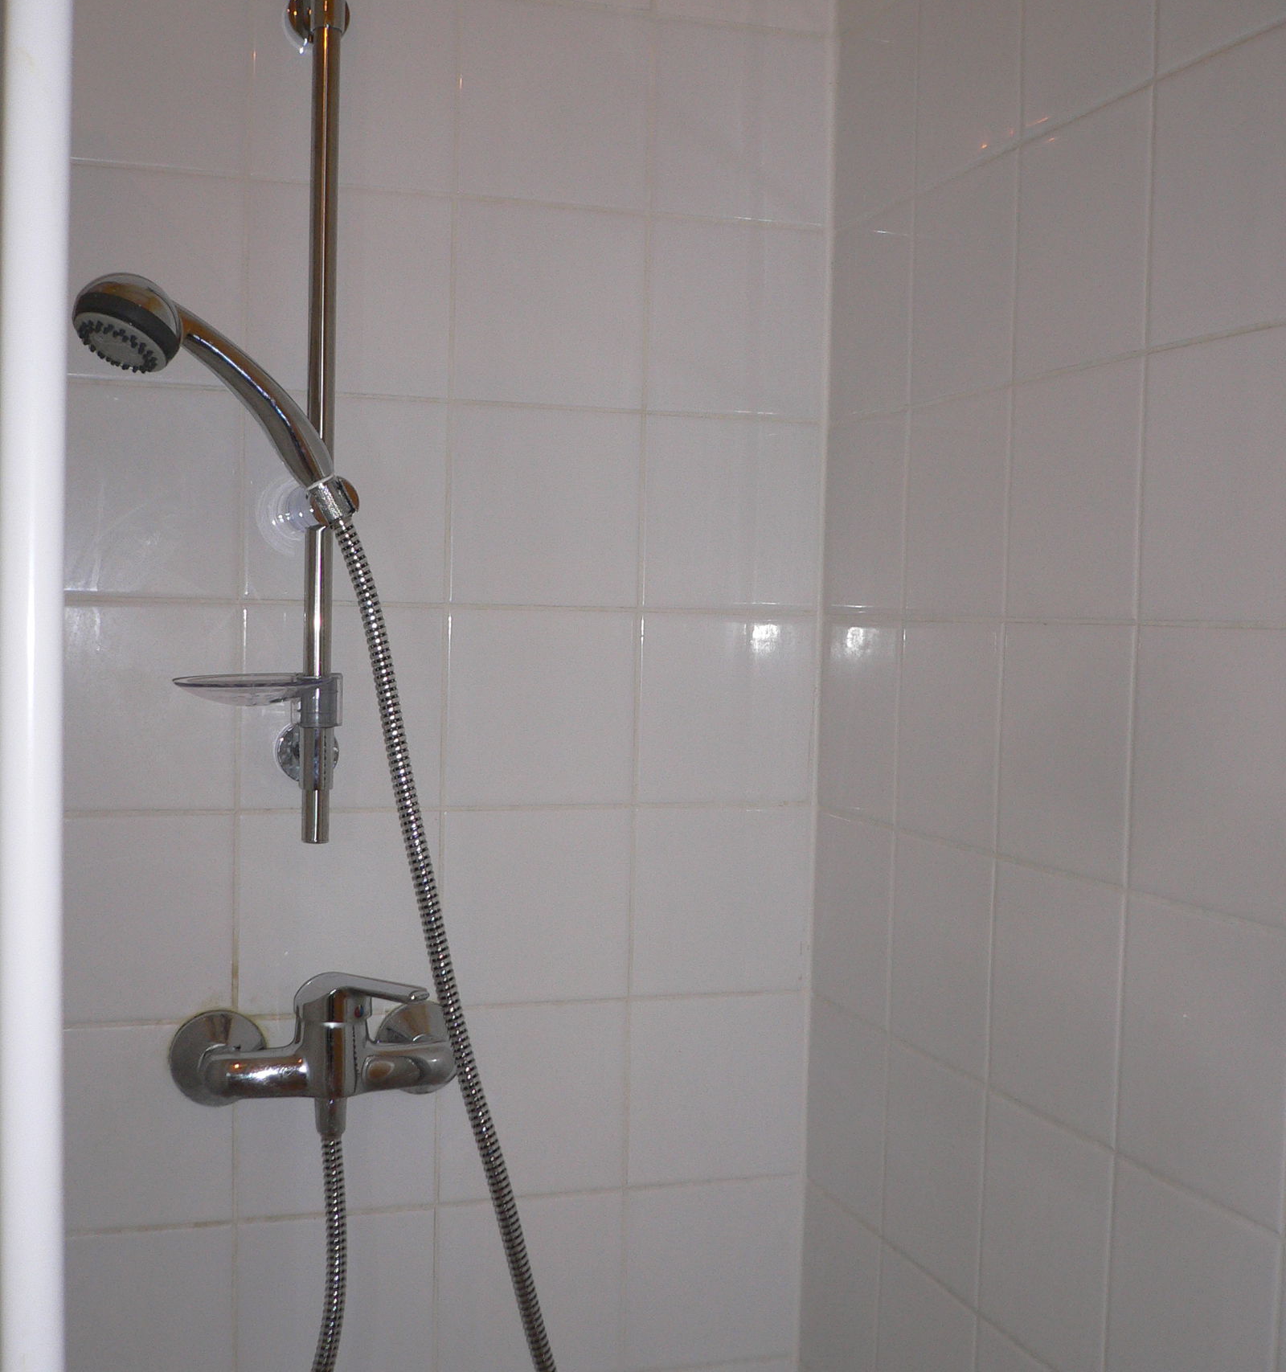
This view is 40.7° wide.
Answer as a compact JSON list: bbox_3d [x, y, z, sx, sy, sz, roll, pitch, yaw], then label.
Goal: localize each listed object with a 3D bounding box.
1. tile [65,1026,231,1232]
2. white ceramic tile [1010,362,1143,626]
[{"bbox_3d":[-0.367,0.312,1.232,0.148,0.148,0.010,1,3,-19],"label":"tile"},{"bbox_3d":[0.260,-0.114,1.035,0.010,0.148,0.141,1,3,-19],"label":"white ceramic tile"}]

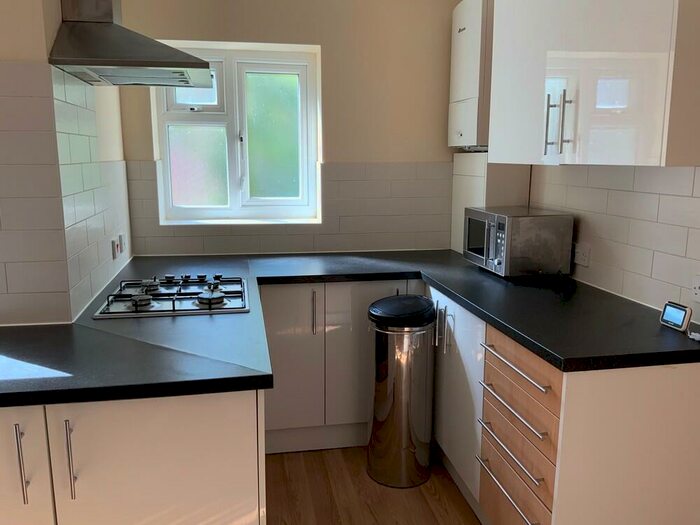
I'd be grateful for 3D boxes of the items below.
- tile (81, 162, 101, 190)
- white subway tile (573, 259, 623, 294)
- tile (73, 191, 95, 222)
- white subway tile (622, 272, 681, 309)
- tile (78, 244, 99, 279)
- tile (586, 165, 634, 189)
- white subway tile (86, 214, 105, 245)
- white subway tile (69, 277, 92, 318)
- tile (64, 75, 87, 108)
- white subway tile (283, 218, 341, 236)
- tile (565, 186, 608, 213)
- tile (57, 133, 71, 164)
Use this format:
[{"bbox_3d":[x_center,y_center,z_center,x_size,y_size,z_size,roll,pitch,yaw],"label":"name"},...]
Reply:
[{"bbox_3d":[-1.005,-0.335,2.280,0.009,0.100,0.300,-2,11,-11],"label":"tile"},{"bbox_3d":[1.062,0.053,2.470,0.010,0.100,0.300,-2,11,-11],"label":"white subway tile"},{"bbox_3d":[-0.975,-0.209,2.152,0.009,0.100,0.300,-2,11,-11],"label":"tile"},{"bbox_3d":[1.108,0.107,2.152,0.009,0.100,0.300,-2,11,-10],"label":"white subway tile"},{"bbox_3d":[-0.971,-0.008,2.174,0.010,0.100,0.310,-2,11,-12],"label":"tile"},{"bbox_3d":[1.064,-0.346,2.397,0.010,0.100,0.300,-2,11,-11],"label":"tile"},{"bbox_3d":[-1.006,-0.136,2.316,0.009,0.100,0.300,-2,11,-11],"label":"white subway tile"},{"bbox_3d":[-0.939,0.118,2.045,0.010,0.100,0.300,-2,11,-12],"label":"white subway tile"},{"bbox_3d":[-0.968,-0.604,2.063,0.010,0.100,0.304,-2,11,-12],"label":"tile"},{"bbox_3d":[-0.207,-0.209,3.309,0.300,0.100,0.009,-2,11,-10],"label":"white subway tile"},{"bbox_3d":[1.027,-0.272,2.535,0.009,0.100,0.300,-2,11,-10],"label":"tile"},{"bbox_3d":[-0.922,-0.365,1.882,0.010,0.100,0.149,-2,11,-12],"label":"tile"}]

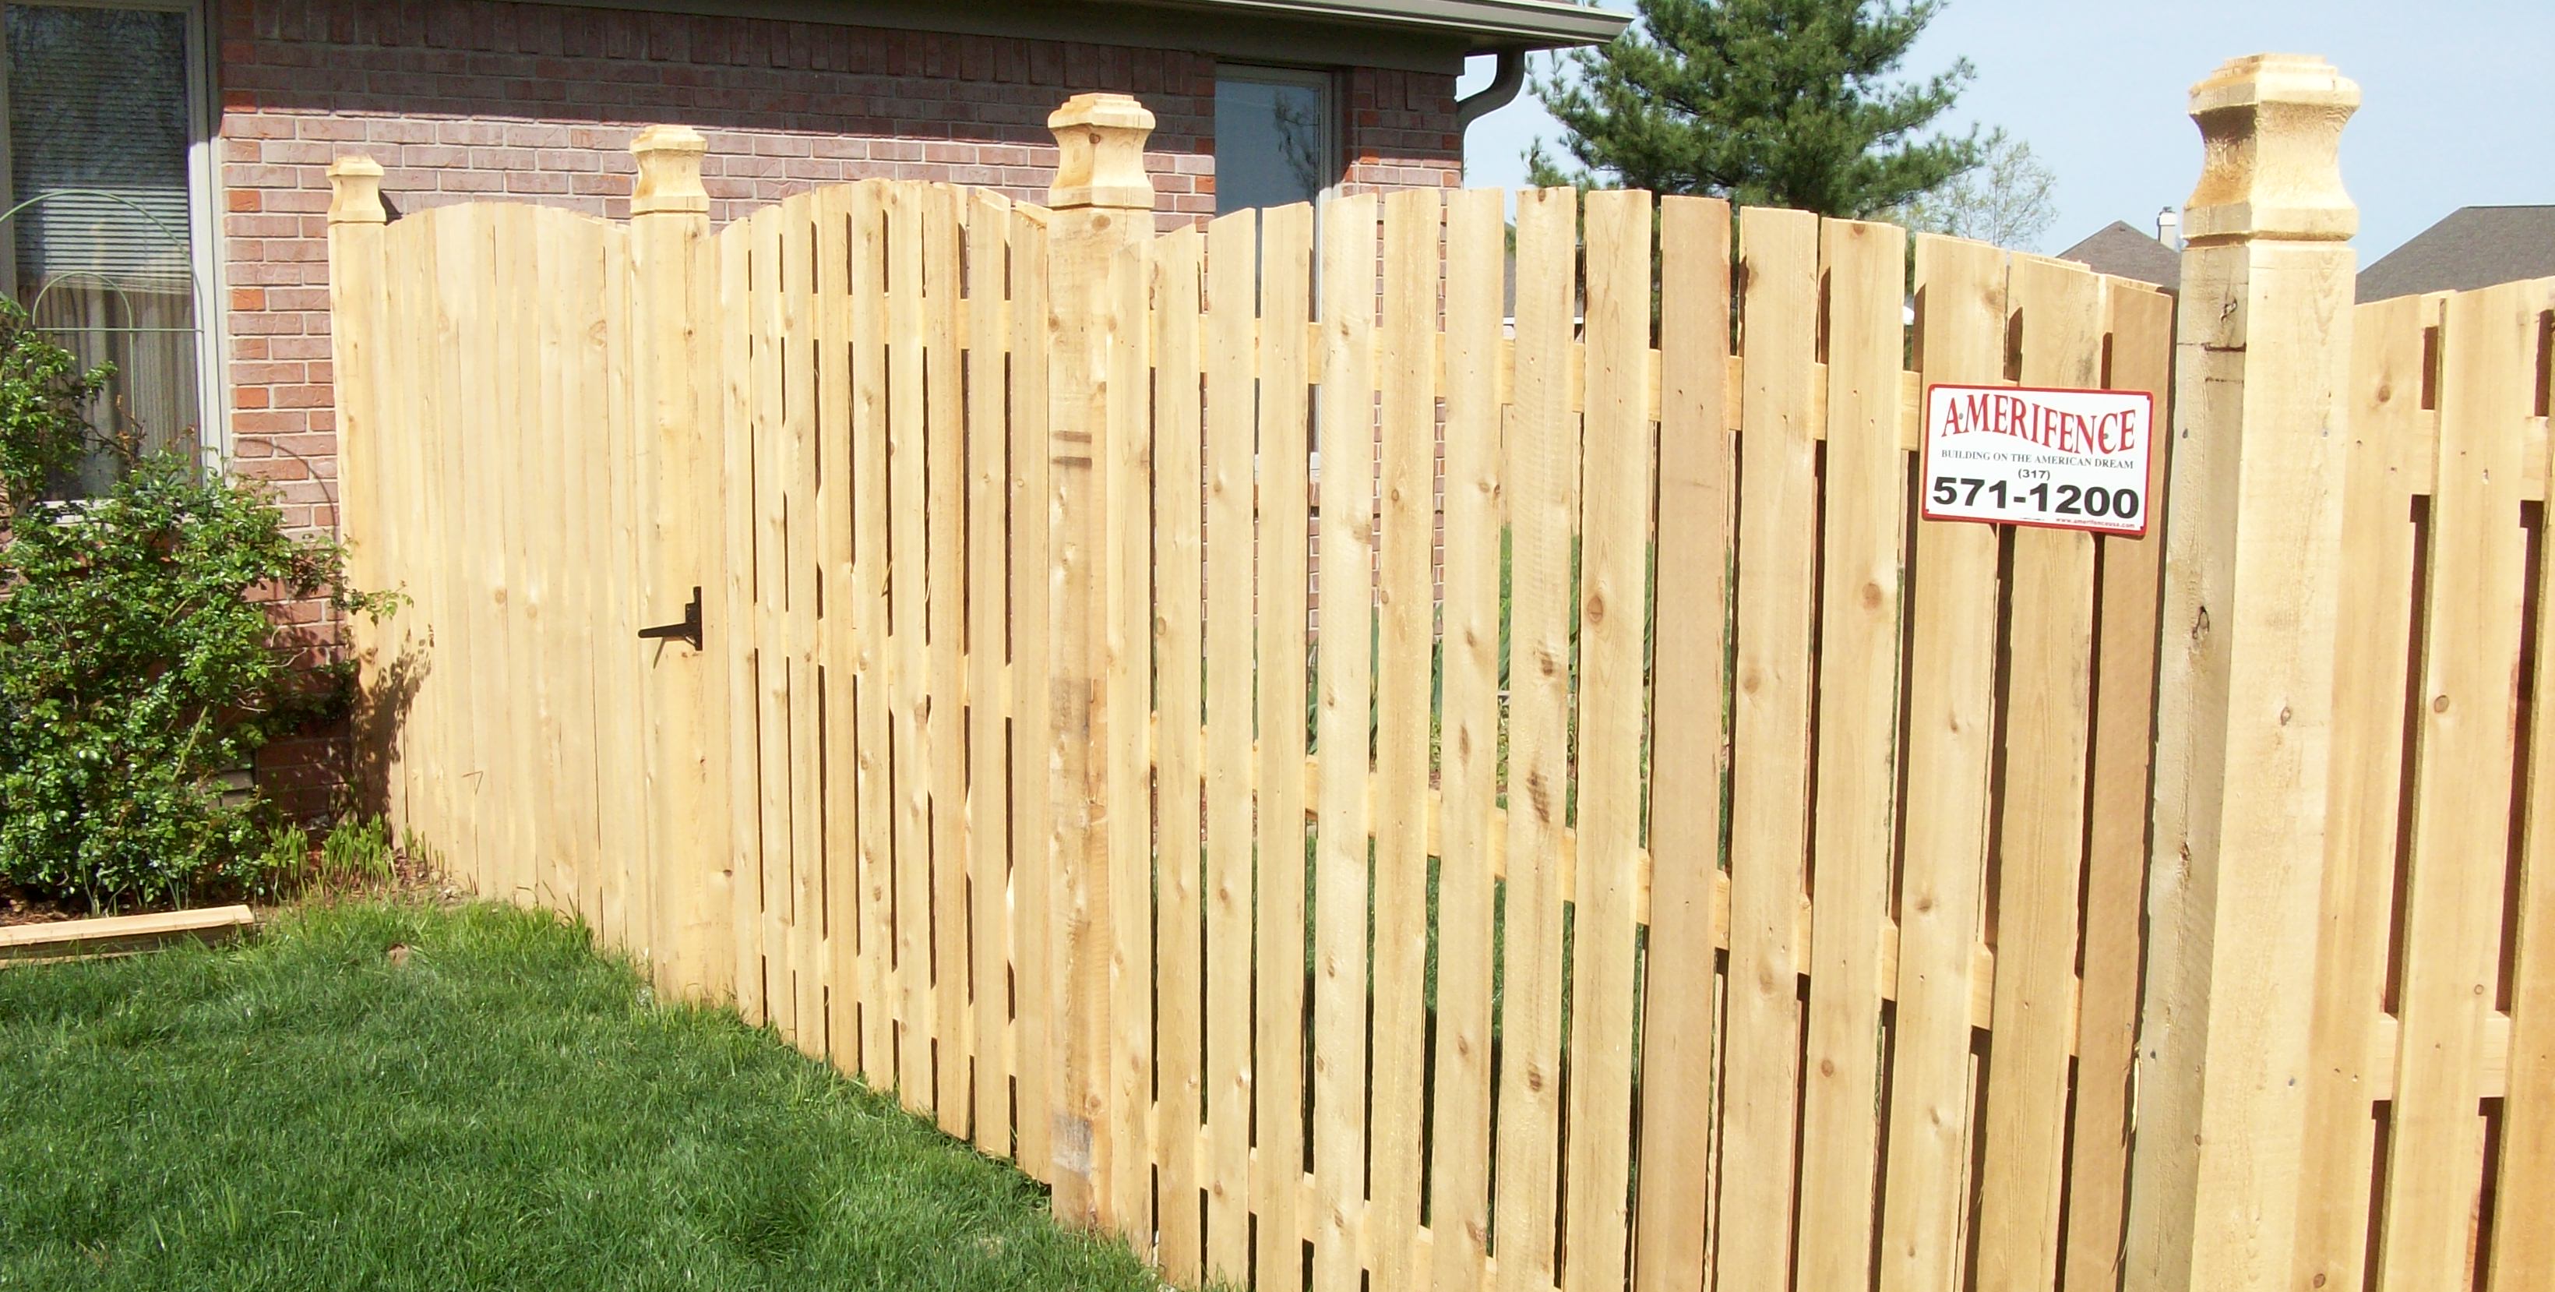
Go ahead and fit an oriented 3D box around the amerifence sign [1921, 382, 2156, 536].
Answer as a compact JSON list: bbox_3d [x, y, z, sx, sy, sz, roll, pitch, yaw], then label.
[{"bbox_3d":[0.844,-0.208,2.800,0.005,0.155,0.300,-6,9,-38],"label":"amerifence sign"}]

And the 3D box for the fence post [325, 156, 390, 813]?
[{"bbox_3d":[-2.605,-0.420,7.183,0.127,1.960,0.127,-6,10,-38],"label":"fence post"}]

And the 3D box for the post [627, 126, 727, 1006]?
[{"bbox_3d":[-1.333,-0.177,5.586,0.127,1.942,0.127,-6,10,-38],"label":"post"}]

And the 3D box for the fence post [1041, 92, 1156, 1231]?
[{"bbox_3d":[-0.299,0.040,4.309,0.127,1.943,0.127,-6,10,-38],"label":"fence post"}]

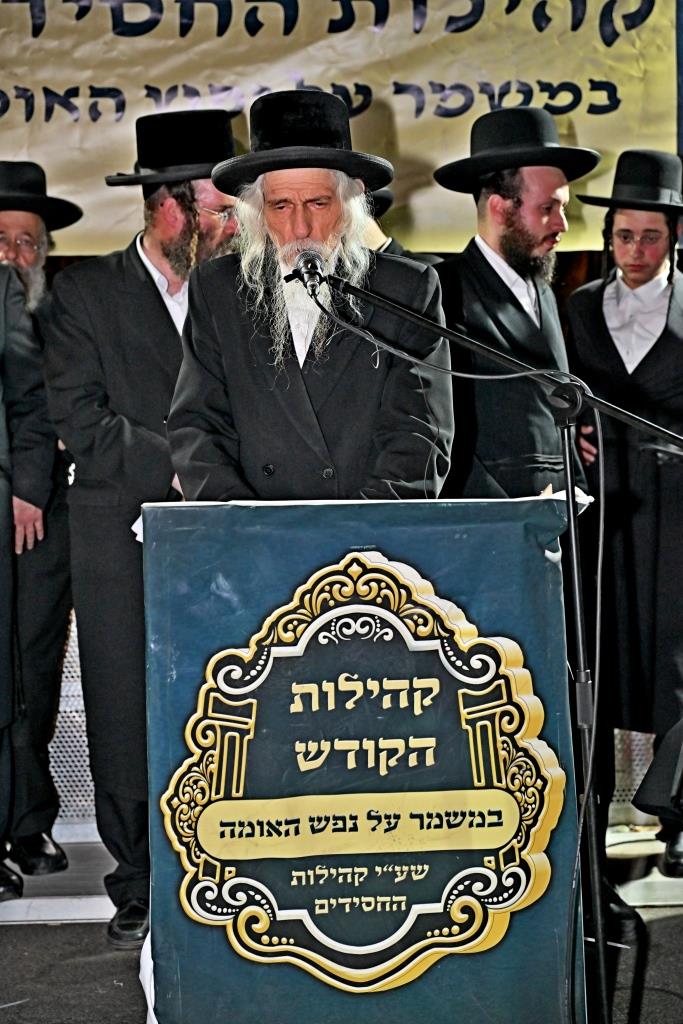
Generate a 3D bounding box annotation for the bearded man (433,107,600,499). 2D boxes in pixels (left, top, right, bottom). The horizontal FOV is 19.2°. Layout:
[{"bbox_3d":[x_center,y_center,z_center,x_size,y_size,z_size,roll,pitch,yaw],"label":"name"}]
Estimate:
[{"bbox_3d":[0.342,0.030,4.300,0.380,1.780,0.520,0,2,38],"label":"bearded man"}]

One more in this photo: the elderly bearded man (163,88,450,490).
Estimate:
[{"bbox_3d":[-0.050,0.090,3.660,0.530,1.700,0.460,-1,1,7],"label":"elderly bearded man"}]

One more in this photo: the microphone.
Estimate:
[{"bbox_3d":[-0.051,-0.399,3.450,0.052,0.052,0.165,-2,30,-3],"label":"microphone"}]

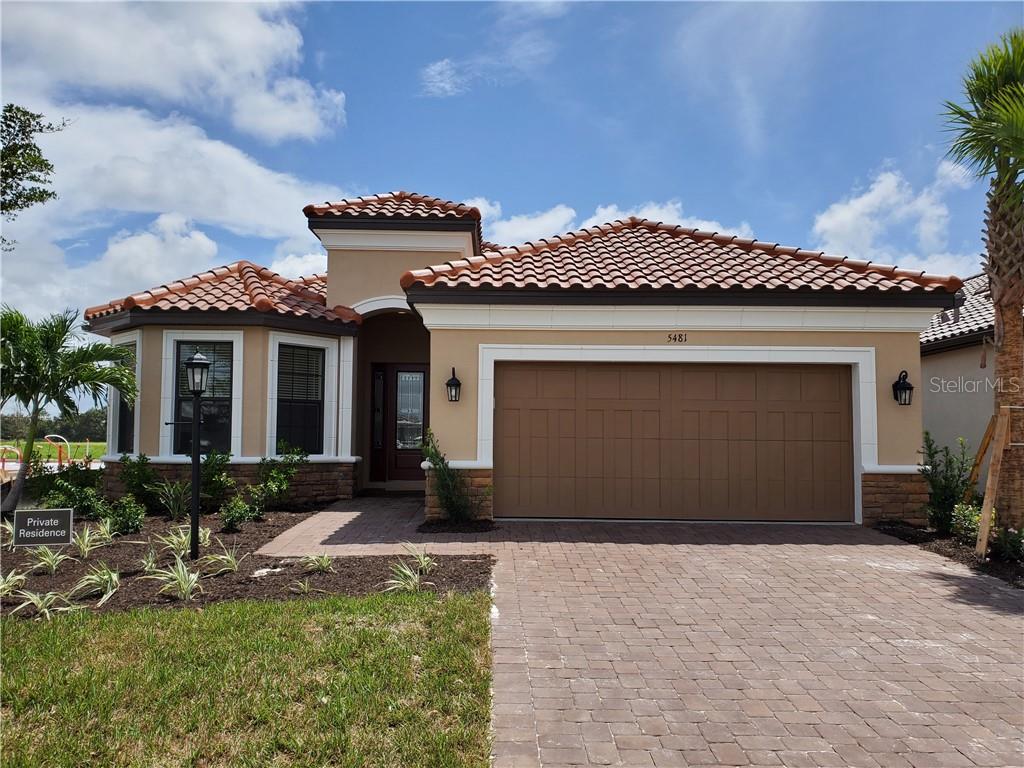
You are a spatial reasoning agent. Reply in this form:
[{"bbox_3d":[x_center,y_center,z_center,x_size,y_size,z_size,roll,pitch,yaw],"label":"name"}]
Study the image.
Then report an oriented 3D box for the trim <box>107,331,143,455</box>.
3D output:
[{"bbox_3d":[-6.172,0.169,12.251,1.250,1.920,0.150,-3,-5,44],"label":"trim"}]

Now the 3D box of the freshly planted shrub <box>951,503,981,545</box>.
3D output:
[{"bbox_3d":[5.474,1.660,9.223,0.427,0.476,0.460,0,-3,1],"label":"freshly planted shrub"}]

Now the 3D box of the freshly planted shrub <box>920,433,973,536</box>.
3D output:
[{"bbox_3d":[5.475,1.266,9.691,0.646,1.292,0.660,0,-4,1],"label":"freshly planted shrub"}]

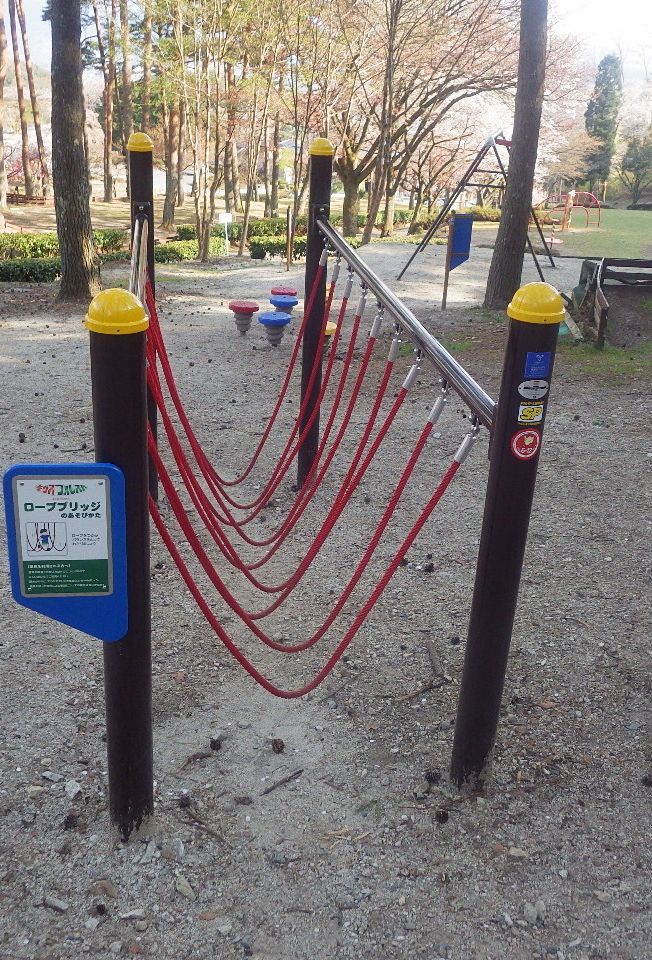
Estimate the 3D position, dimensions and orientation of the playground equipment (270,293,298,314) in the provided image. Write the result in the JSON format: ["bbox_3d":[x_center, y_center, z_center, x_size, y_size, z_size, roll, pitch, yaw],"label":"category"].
[{"bbox_3d":[-0.494,-1.976,10.815,0.330,0.310,0.330,3,25,0],"label":"playground equipment"}]

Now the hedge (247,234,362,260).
[{"bbox_3d":[-0.403,-4.656,18.621,2.240,0.440,0.750,0,26,-7],"label":"hedge"}]

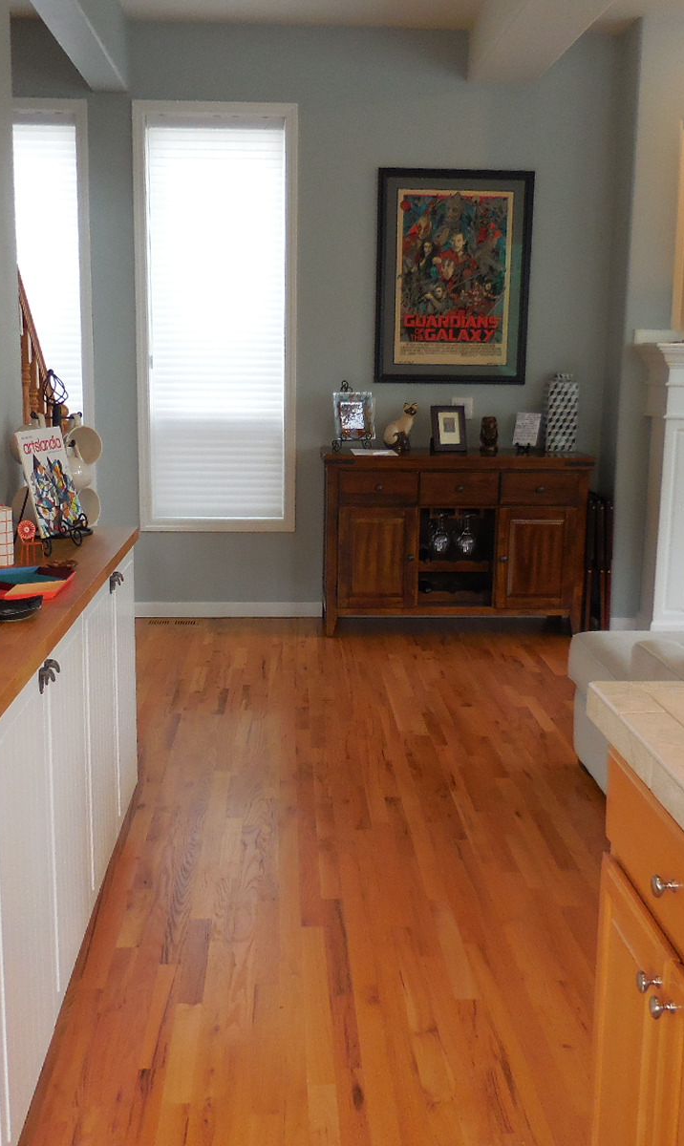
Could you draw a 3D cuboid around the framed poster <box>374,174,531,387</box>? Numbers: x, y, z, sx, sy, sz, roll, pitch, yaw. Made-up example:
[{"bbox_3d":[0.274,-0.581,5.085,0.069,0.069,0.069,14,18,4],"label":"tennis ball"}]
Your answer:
[{"bbox_3d":[0.597,-1.576,5.913,0.827,1.103,0.030,0,11,-3],"label":"framed poster"}]

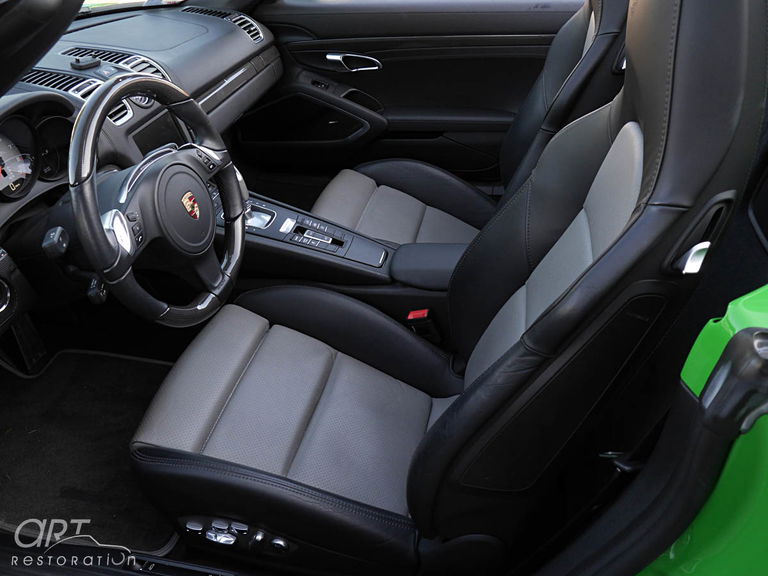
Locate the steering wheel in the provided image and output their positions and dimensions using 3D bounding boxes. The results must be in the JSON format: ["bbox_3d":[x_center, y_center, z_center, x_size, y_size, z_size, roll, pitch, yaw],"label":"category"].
[{"bbox_3d":[-0.326,-0.128,0.933,0.095,0.374,0.374,-7,32,19],"label":"steering wheel"}]

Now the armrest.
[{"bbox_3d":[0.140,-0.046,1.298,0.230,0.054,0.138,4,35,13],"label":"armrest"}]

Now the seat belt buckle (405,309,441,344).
[{"bbox_3d":[0.086,0.084,1.278,0.042,0.080,0.028,-12,30,22],"label":"seat belt buckle"}]

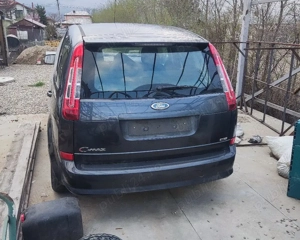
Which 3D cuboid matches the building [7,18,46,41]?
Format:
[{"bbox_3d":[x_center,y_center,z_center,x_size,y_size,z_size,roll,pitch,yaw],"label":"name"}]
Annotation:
[{"bbox_3d":[-14.286,-10.146,33.500,4.000,2.800,4.400,-4,19,-15],"label":"building"}]

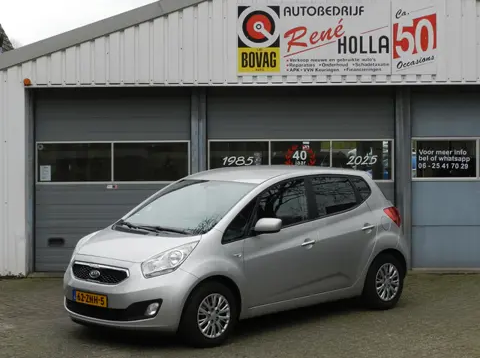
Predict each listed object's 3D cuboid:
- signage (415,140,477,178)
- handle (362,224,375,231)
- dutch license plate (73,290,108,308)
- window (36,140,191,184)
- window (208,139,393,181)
[{"bbox_3d":[2.827,-0.282,14.496,0.855,0.525,0.030,0,3,-2],"label":"signage"},{"bbox_3d":[1.343,0.514,11.058,0.205,0.050,0.050,-4,6,-45],"label":"handle"},{"bbox_3d":[-1.355,1.085,9.610,0.020,0.110,0.520,-4,6,-45],"label":"dutch license plate"},{"bbox_3d":[-1.722,-0.225,14.341,2.100,0.585,0.060,0,3,-2],"label":"window"},{"bbox_3d":[0.833,-0.251,14.428,2.540,0.585,0.060,0,3,-2],"label":"window"}]

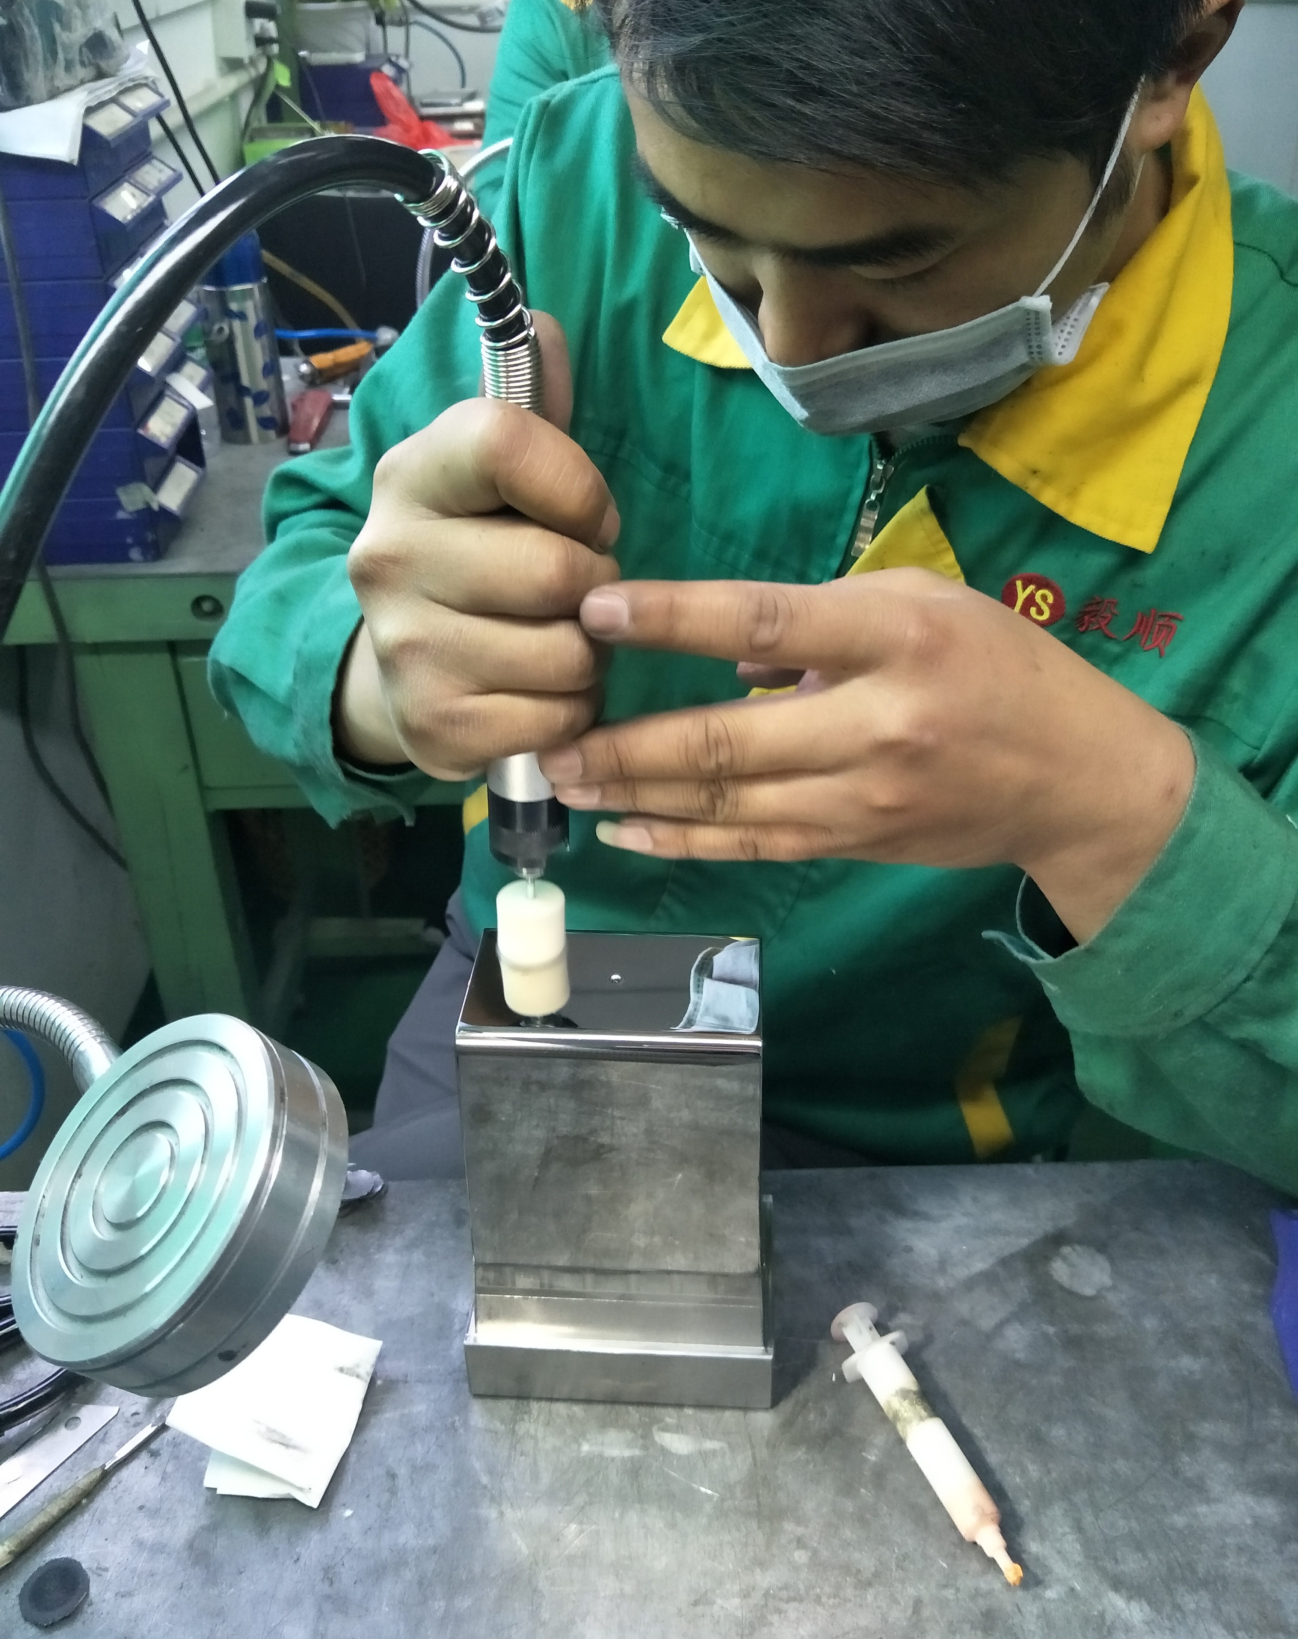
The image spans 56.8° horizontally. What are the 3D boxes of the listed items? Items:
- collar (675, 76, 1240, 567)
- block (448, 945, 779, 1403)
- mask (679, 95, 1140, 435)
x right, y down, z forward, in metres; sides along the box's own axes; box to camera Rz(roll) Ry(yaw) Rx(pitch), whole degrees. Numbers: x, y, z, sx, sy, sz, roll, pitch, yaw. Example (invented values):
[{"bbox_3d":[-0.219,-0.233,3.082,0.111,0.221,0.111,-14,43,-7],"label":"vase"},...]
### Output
[{"bbox_3d":[0.122,-0.205,0.490,0.210,0.120,0.165,13,60,22],"label":"collar"},{"bbox_3d":[-0.009,0.123,0.414,0.106,0.155,0.068,1,32,4],"label":"block"},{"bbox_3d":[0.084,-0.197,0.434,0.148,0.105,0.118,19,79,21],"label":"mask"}]

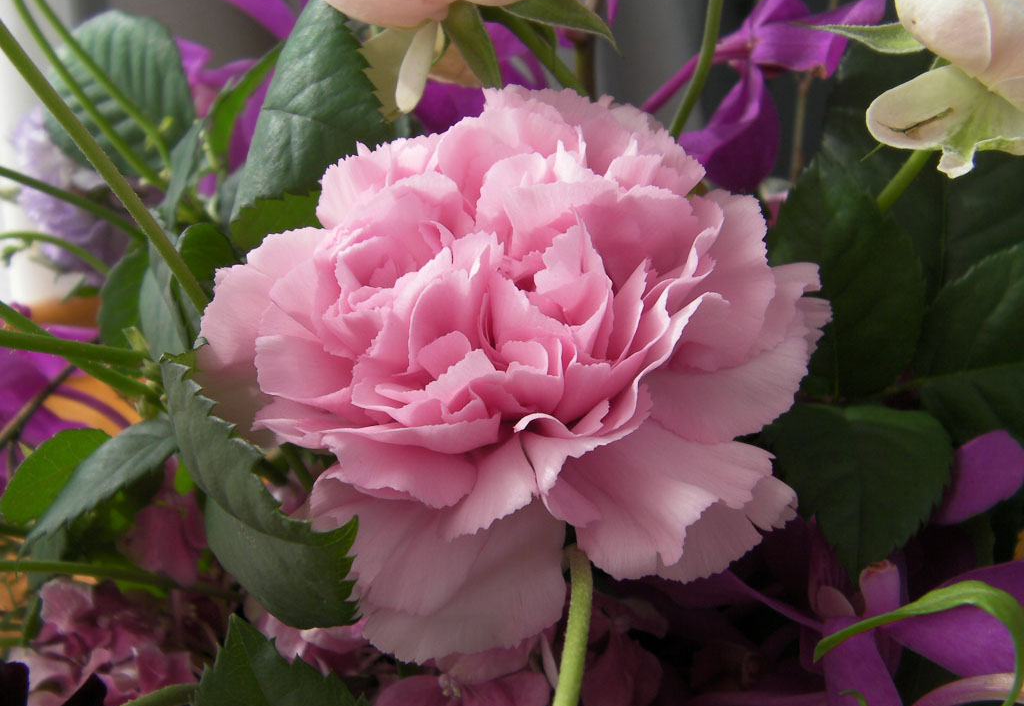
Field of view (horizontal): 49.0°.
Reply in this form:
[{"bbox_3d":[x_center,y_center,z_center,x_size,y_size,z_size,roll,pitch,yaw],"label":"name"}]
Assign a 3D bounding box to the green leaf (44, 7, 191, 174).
[{"bbox_3d":[-0.091,-0.060,0.260,0.030,0.035,0.010,-39,16,-11],"label":"green leaf"}]

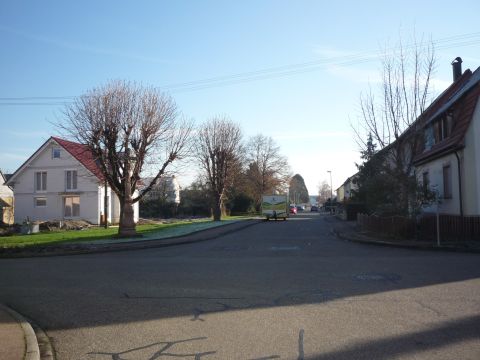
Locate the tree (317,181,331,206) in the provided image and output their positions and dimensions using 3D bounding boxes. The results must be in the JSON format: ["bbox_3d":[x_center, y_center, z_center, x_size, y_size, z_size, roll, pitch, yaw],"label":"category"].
[{"bbox_3d":[21.642,3.892,114.959,3.900,8.000,3.900,0,-3,9],"label":"tree"}]

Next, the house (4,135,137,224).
[{"bbox_3d":[-16.900,0.235,46.356,10.800,8.500,9.200,-1,-3,16],"label":"house"}]

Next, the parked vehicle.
[{"bbox_3d":[3.620,2.808,44.513,2.250,2.500,5.800,0,-3,8],"label":"parked vehicle"}]

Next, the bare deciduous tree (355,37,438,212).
[{"bbox_3d":[8.411,-2.582,24.177,4.600,10.800,4.500,0,-3,9],"label":"bare deciduous tree"}]

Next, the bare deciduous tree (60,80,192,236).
[{"bbox_3d":[-5.497,-1.082,21.391,6.400,7.500,6.200,0,-3,9],"label":"bare deciduous tree"}]

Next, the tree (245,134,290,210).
[{"bbox_3d":[3.905,-0.749,63.135,6.800,11.600,6.800,0,-3,9],"label":"tree"}]

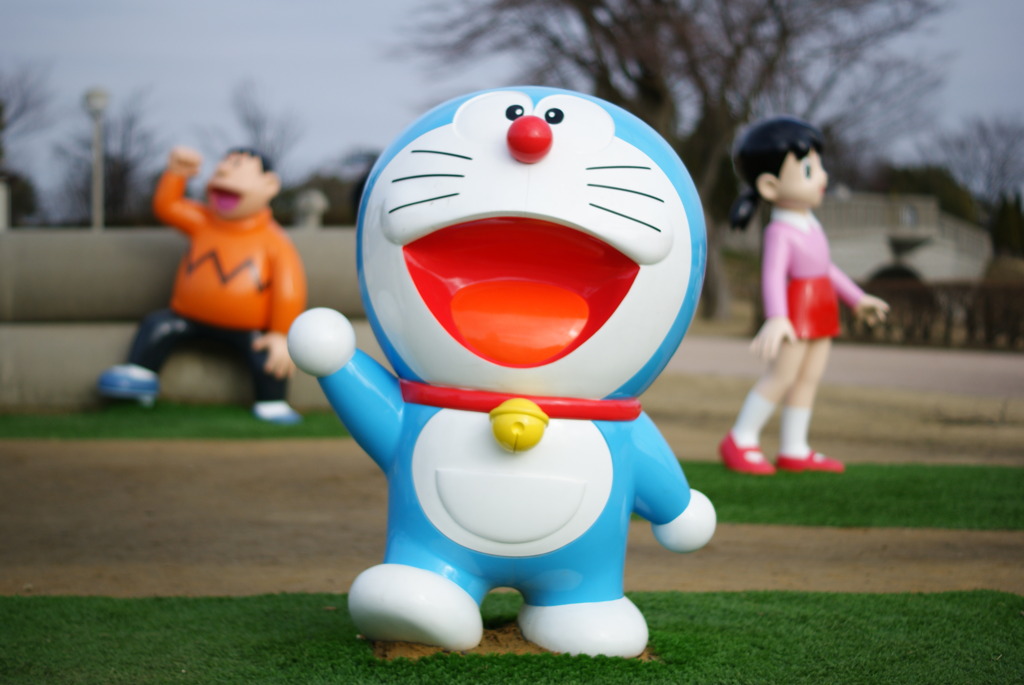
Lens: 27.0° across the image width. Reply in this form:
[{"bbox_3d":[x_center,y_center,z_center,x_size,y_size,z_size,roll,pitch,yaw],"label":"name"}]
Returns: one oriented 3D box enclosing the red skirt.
[{"bbox_3d":[1.192,-0.139,8.504,0.220,0.245,0.260,2,3,30],"label":"red skirt"}]

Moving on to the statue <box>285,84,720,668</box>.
[{"bbox_3d":[-0.024,0.048,4.959,0.980,1.278,0.850,0,3,2],"label":"statue"}]

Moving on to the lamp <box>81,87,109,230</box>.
[{"bbox_3d":[-8.561,-3.245,43.892,0.420,3.890,0.420,0,3,0],"label":"lamp"}]

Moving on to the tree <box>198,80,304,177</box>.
[{"bbox_3d":[-6.954,-4.476,56.846,2.830,5.020,2.830,0,3,0],"label":"tree"}]

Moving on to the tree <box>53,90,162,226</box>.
[{"bbox_3d":[-10.797,-4.342,56.853,2.860,4.760,2.860,0,3,0],"label":"tree"}]

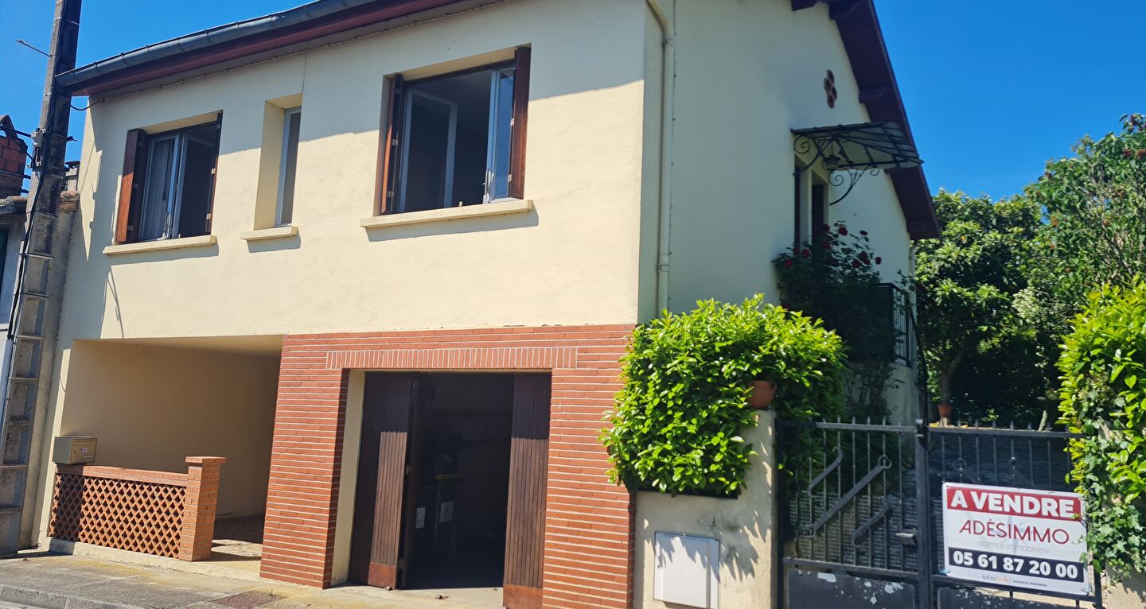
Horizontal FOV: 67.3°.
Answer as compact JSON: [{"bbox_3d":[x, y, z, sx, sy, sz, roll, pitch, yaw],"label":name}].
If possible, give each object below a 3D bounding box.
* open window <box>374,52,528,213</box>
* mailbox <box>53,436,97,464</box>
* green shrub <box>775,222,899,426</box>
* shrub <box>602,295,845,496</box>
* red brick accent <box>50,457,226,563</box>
[{"bbox_3d":[-1.092,-1.591,8.220,1.724,1.426,0.310,-2,-10,28],"label":"open window"},{"bbox_3d":[-5.857,1.721,10.120,0.353,0.287,0.279,-2,-10,28],"label":"mailbox"},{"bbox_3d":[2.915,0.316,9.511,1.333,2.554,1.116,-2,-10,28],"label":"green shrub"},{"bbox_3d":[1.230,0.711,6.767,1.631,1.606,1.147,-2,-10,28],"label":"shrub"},{"bbox_3d":[-4.915,2.190,9.588,2.567,1.042,0.310,-2,-10,28],"label":"red brick accent"}]

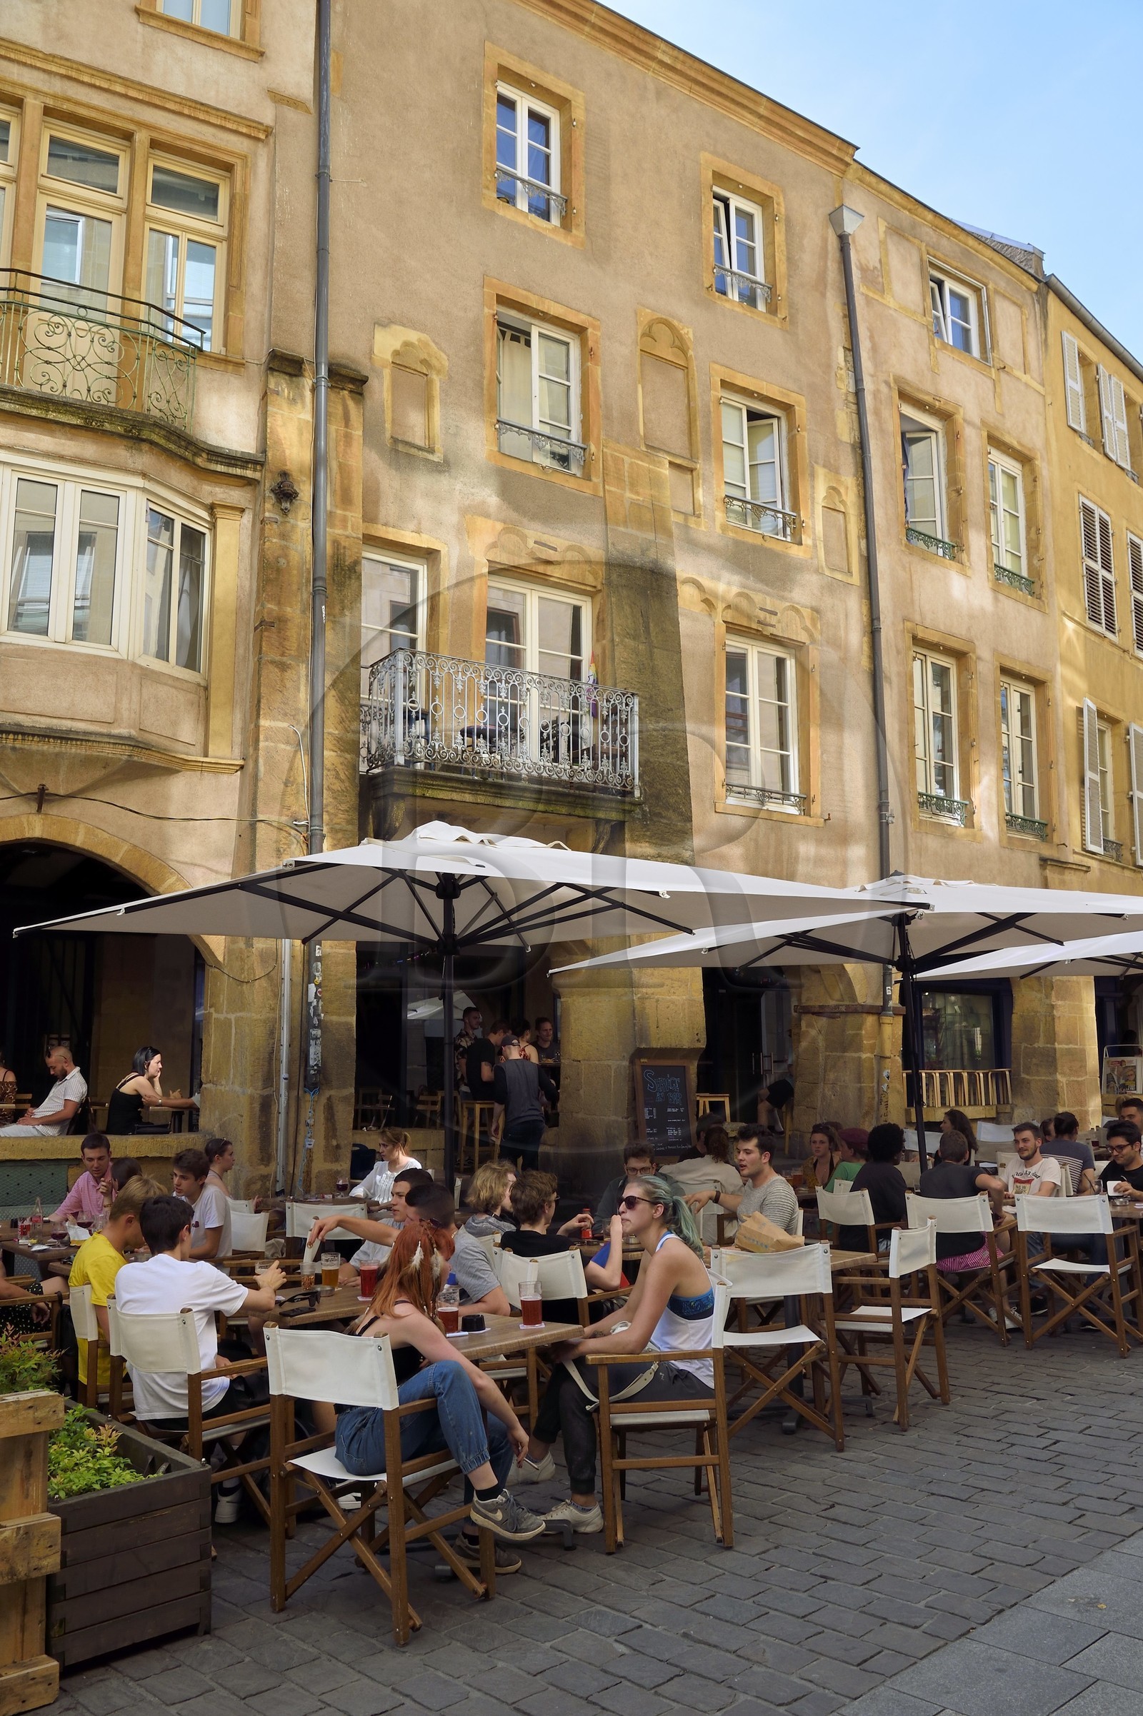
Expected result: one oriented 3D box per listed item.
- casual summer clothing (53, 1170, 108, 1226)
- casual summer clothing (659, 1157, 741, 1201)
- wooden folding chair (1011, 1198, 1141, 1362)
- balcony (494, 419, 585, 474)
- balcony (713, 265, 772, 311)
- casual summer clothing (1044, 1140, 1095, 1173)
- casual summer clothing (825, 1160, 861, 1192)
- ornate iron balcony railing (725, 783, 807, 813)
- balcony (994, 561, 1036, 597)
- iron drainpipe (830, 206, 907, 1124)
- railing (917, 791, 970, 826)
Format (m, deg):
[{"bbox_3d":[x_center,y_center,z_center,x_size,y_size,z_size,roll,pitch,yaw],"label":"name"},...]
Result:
[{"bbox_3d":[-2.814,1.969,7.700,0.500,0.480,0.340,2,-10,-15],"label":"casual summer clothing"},{"bbox_3d":[0.794,2.088,8.100,0.470,0.580,0.320,-5,-10,22],"label":"casual summer clothing"},{"bbox_3d":[2.929,2.357,7.671,0.575,0.865,0.513,-9,-12,36],"label":"wooden folding chair"},{"bbox_3d":[-0.300,-4.272,13.870,1.120,0.310,0.110,6,-12,-35],"label":"balcony"},{"bbox_3d":[2.065,-6.870,16.107,0.970,0.300,0.110,6,-12,-35],"label":"balcony"},{"bbox_3d":[3.578,2.297,9.552,0.470,0.580,0.280,-8,-12,32],"label":"casual summer clothing"},{"bbox_3d":[1.910,2.297,9.200,0.420,0.480,0.300,8,-13,-44],"label":"casual summer clothing"},{"bbox_3d":[2.277,-0.681,15.494,1.265,0.200,0.090,6,-11,-35],"label":"ornate iron balcony railing"},{"bbox_3d":[5.979,-3.734,17.979,0.889,0.233,0.080,7,-13,-37],"label":"balcony"},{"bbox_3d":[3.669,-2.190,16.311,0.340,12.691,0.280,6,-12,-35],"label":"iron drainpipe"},{"bbox_3d":[4.273,-0.563,15.344,1.000,0.280,0.090,6,-13,-37],"label":"railing"}]

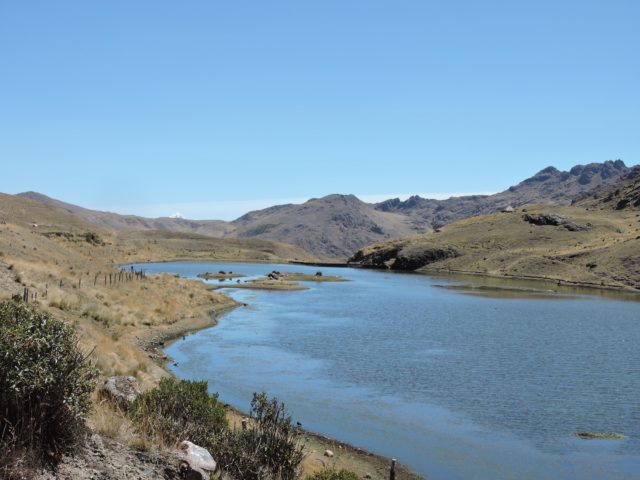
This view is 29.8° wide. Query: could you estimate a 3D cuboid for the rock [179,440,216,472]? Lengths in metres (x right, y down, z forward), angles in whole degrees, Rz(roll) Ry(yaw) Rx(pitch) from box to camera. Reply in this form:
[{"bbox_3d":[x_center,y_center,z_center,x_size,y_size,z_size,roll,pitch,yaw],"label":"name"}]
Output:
[{"bbox_3d":[-1.274,2.257,12.500,0.390,0.300,0.360,0,0,0],"label":"rock"}]

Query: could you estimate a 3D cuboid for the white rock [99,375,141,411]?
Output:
[{"bbox_3d":[-2.912,2.250,17.500,0.610,0.460,0.530,0,0,0],"label":"white rock"}]

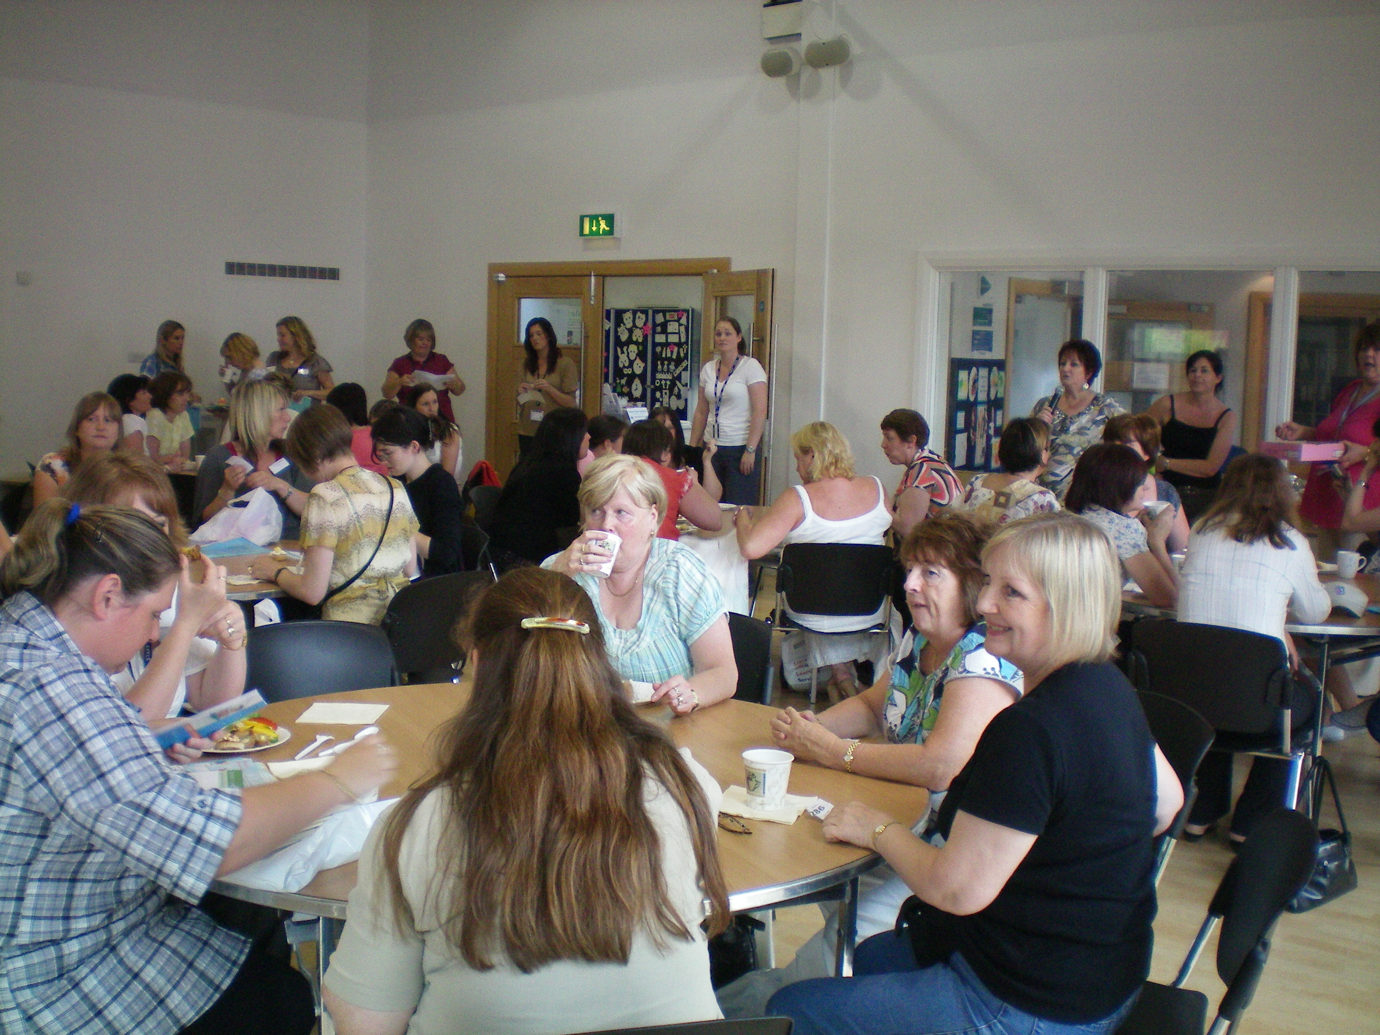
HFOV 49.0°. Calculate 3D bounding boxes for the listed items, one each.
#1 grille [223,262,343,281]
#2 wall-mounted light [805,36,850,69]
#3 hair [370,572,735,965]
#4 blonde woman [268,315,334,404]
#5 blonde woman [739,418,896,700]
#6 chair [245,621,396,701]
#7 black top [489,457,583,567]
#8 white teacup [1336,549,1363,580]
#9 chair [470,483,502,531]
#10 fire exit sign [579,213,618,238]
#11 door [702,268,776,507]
[{"bbox_3d":[-2.867,-1.730,10.629,0.030,0.090,0.980,6,8,38],"label":"grille"},{"bbox_3d":[0.757,-2.509,8.122,0.270,0.160,0.170,5,32,26],"label":"wall-mounted light"},{"bbox_3d":[-0.162,0.277,1.780,0.400,0.420,0.280,0,6,-10],"label":"hair"},{"bbox_3d":[-2.399,-0.399,9.300,0.460,1.670,0.340,4,7,20],"label":"blonde woman"},{"bbox_3d":[0.514,0.220,6.339,0.600,1.260,0.780,1,6,-6],"label":"blonde woman"},{"bbox_3d":[-0.954,0.673,3.773,0.460,0.790,0.500,0,6,-11],"label":"chair"},{"bbox_3d":[-0.661,0.011,6.592,0.360,0.560,0.440,-2,7,-30],"label":"black top"},{"bbox_3d":[2.519,0.182,5.784,0.100,0.096,0.078,4,7,20],"label":"white teacup"},{"bbox_3d":[-0.857,0.229,8.021,0.500,0.790,0.460,5,7,30],"label":"chair"},{"bbox_3d":[-0.608,-1.938,10.050,0.310,0.160,0.070,6,8,37],"label":"fire exit sign"},{"bbox_3d":[0.291,-0.473,9.200,0.060,2.020,0.920,-1,7,-24],"label":"door"}]

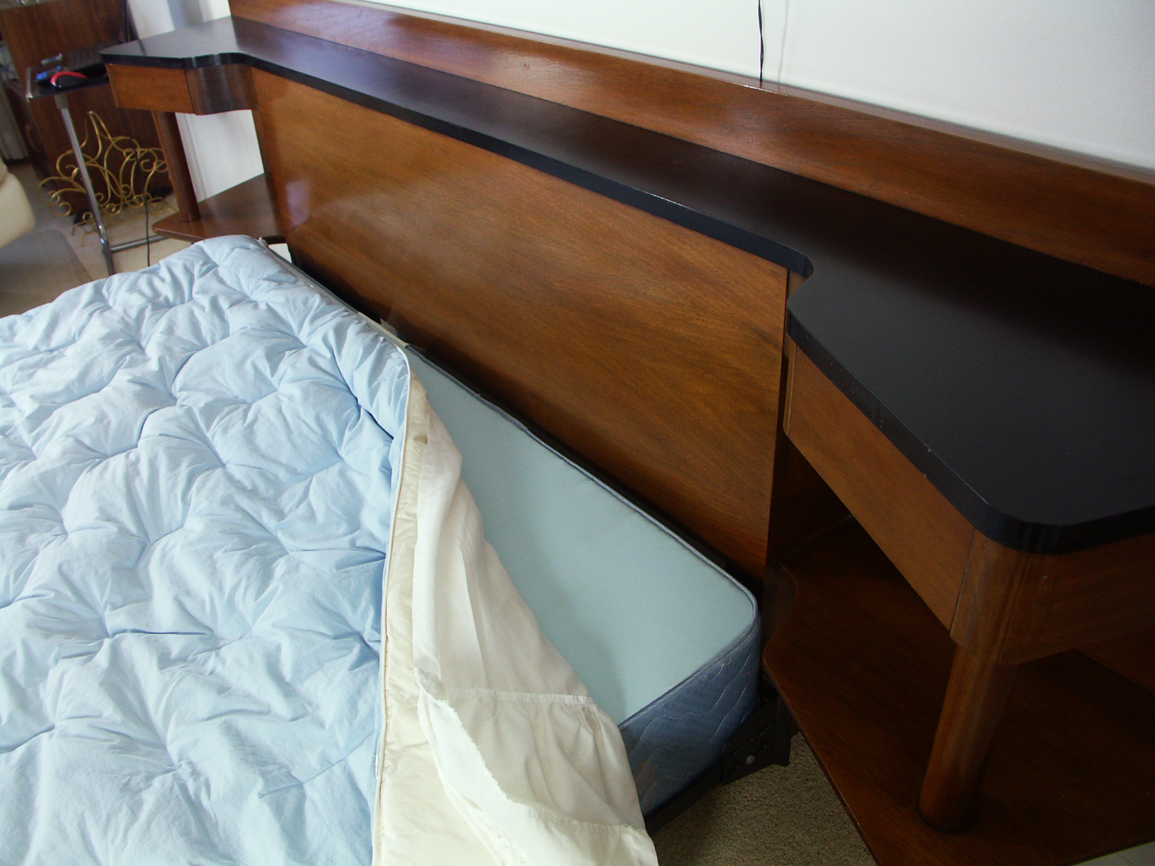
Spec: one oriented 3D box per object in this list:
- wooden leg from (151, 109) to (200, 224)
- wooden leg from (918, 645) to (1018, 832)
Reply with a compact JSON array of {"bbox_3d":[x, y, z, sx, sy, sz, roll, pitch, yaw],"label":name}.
[{"bbox_3d":[-0.927,-0.628,2.154,0.050,0.277,0.050,-24,38,-29],"label":"wooden leg"},{"bbox_3d":[0.312,0.211,0.730,0.050,0.277,0.050,-24,38,-29],"label":"wooden leg"}]

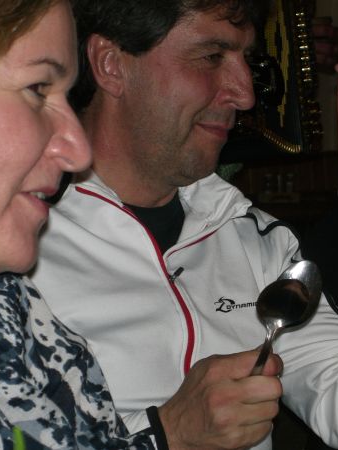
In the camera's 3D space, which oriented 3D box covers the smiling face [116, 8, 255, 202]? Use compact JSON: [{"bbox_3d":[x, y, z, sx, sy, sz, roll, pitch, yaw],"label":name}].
[{"bbox_3d":[0.018,-0.116,1.860,0.140,0.190,0.150,8,2,20],"label":"smiling face"}]

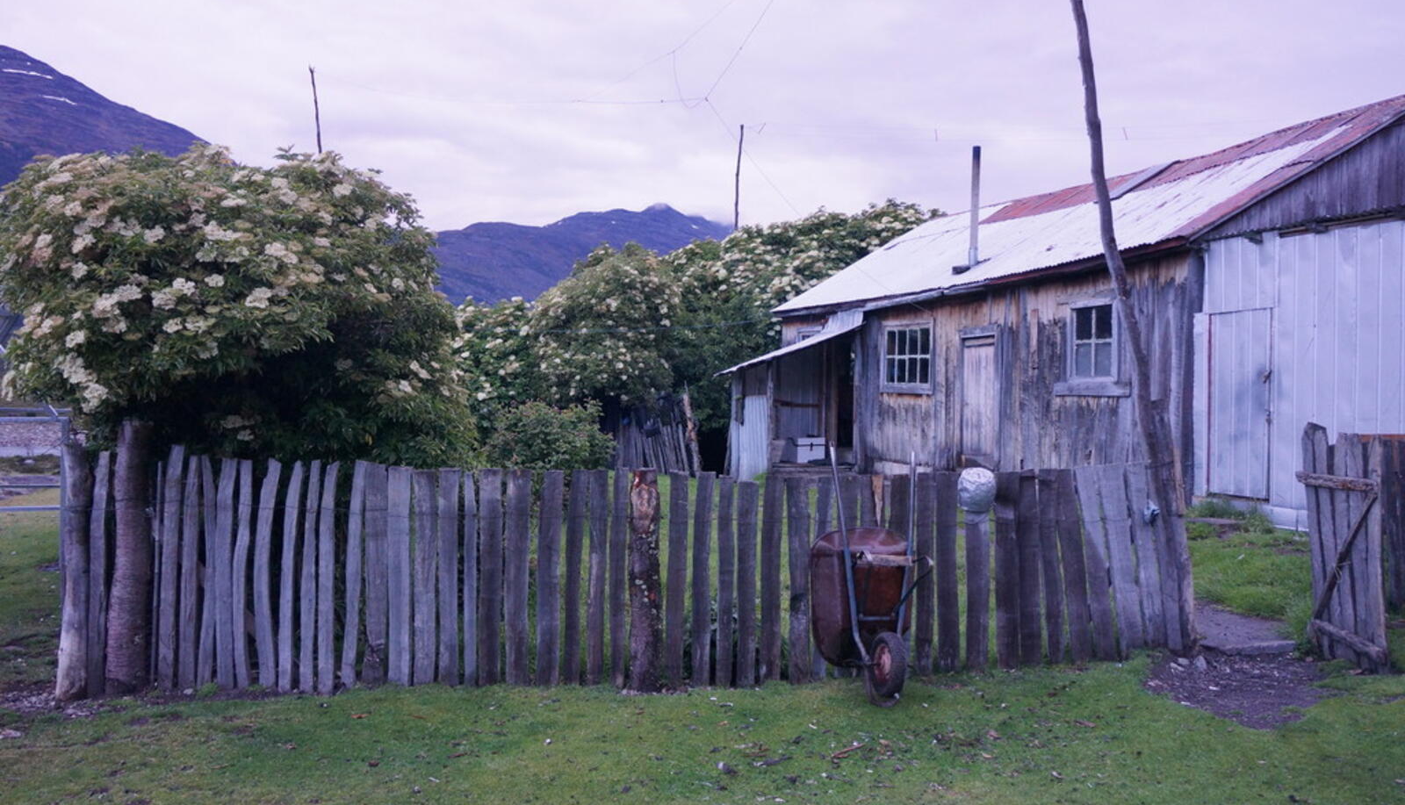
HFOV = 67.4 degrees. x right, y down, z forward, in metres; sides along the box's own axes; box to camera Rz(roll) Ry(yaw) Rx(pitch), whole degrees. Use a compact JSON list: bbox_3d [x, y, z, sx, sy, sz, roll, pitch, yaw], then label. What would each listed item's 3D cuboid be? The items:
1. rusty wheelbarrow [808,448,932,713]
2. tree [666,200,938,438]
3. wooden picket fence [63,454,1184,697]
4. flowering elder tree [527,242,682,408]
[{"bbox_3d":[0.940,0.950,5.930,0.630,1.400,0.600,0,-6,-18],"label":"rusty wheelbarrow"},{"bbox_3d":[2.200,-1.500,22.300,6.000,5.500,4.800,0,0,0],"label":"tree"},{"bbox_3d":[-0.180,0.970,6.380,6.800,1.330,0.280,0,0,-9],"label":"wooden picket fence"},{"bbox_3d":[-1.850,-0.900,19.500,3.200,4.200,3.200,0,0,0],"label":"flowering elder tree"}]

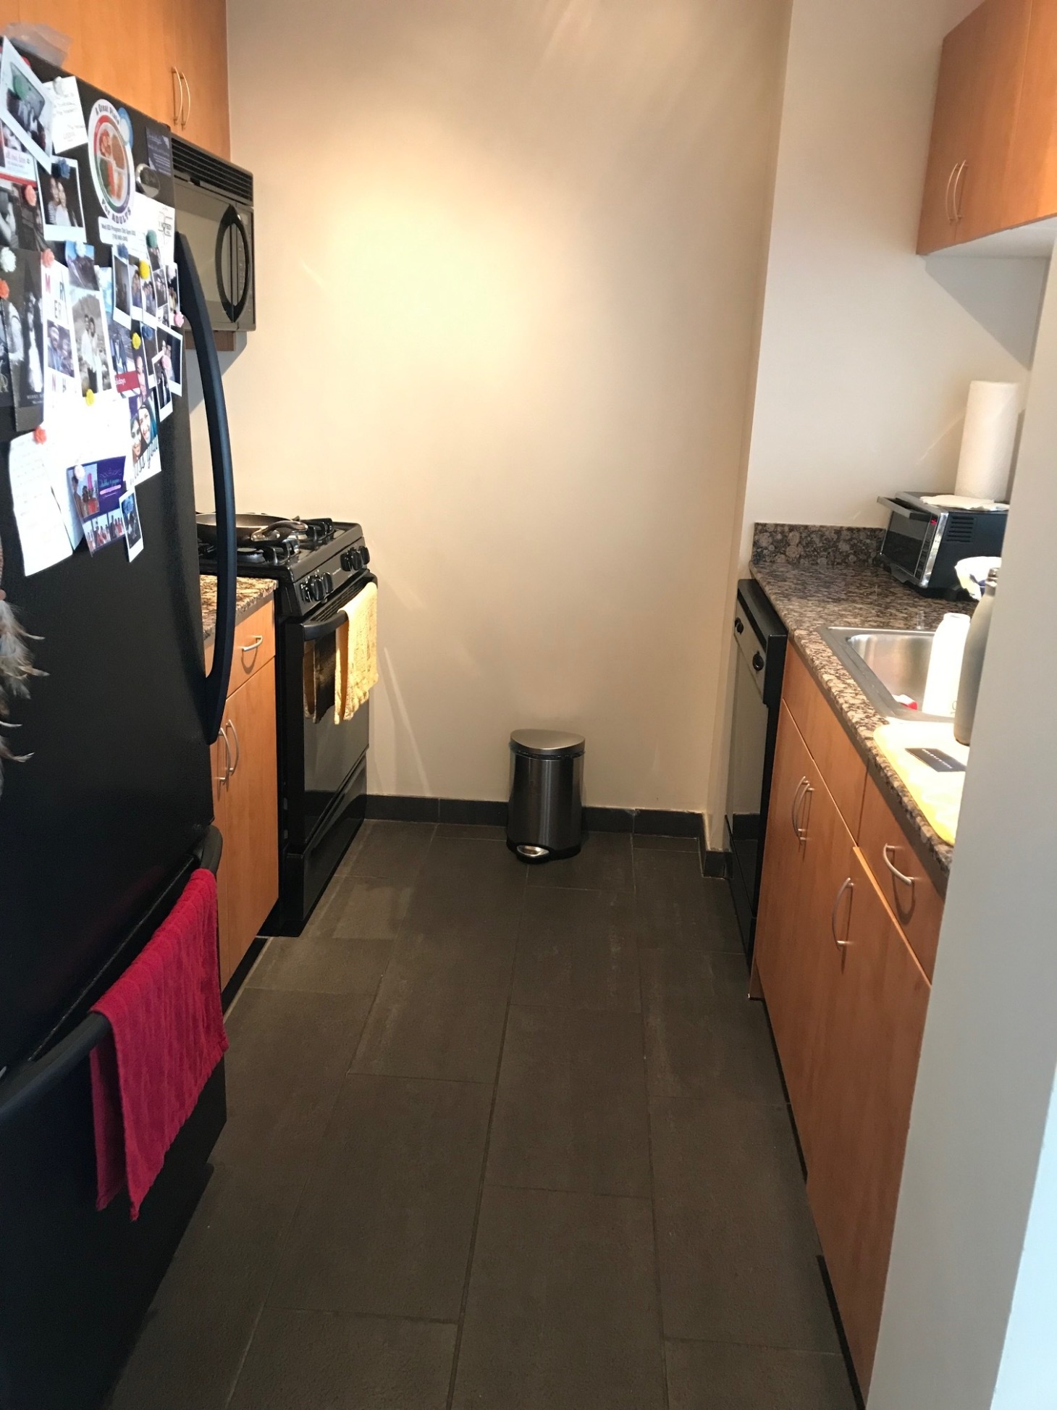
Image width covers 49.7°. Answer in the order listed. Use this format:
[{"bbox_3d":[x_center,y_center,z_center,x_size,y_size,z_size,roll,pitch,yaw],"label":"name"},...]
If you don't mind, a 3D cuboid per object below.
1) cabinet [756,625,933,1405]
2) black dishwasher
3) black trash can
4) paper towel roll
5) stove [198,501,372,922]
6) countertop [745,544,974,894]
[{"bbox_3d":[0.806,0.483,1.915,0.630,0.880,1.340,3,17,3],"label":"cabinet"},{"bbox_3d":[0.835,0.194,2.860,0.625,0.870,0.605,3,17,3],"label":"black dishwasher"},{"bbox_3d":[0.051,0.270,3.412,0.230,0.348,0.195,5,18,9],"label":"black trash can"},{"bbox_3d":[1.107,-0.635,2.732,0.122,0.276,0.122,3,17,3],"label":"paper towel roll"},{"bbox_3d":[-0.846,0.004,3.146,0.690,0.960,0.752,3,17,3],"label":"stove"},{"bbox_3d":[0.843,-0.053,2.082,0.644,0.040,1.980,3,17,3],"label":"countertop"}]

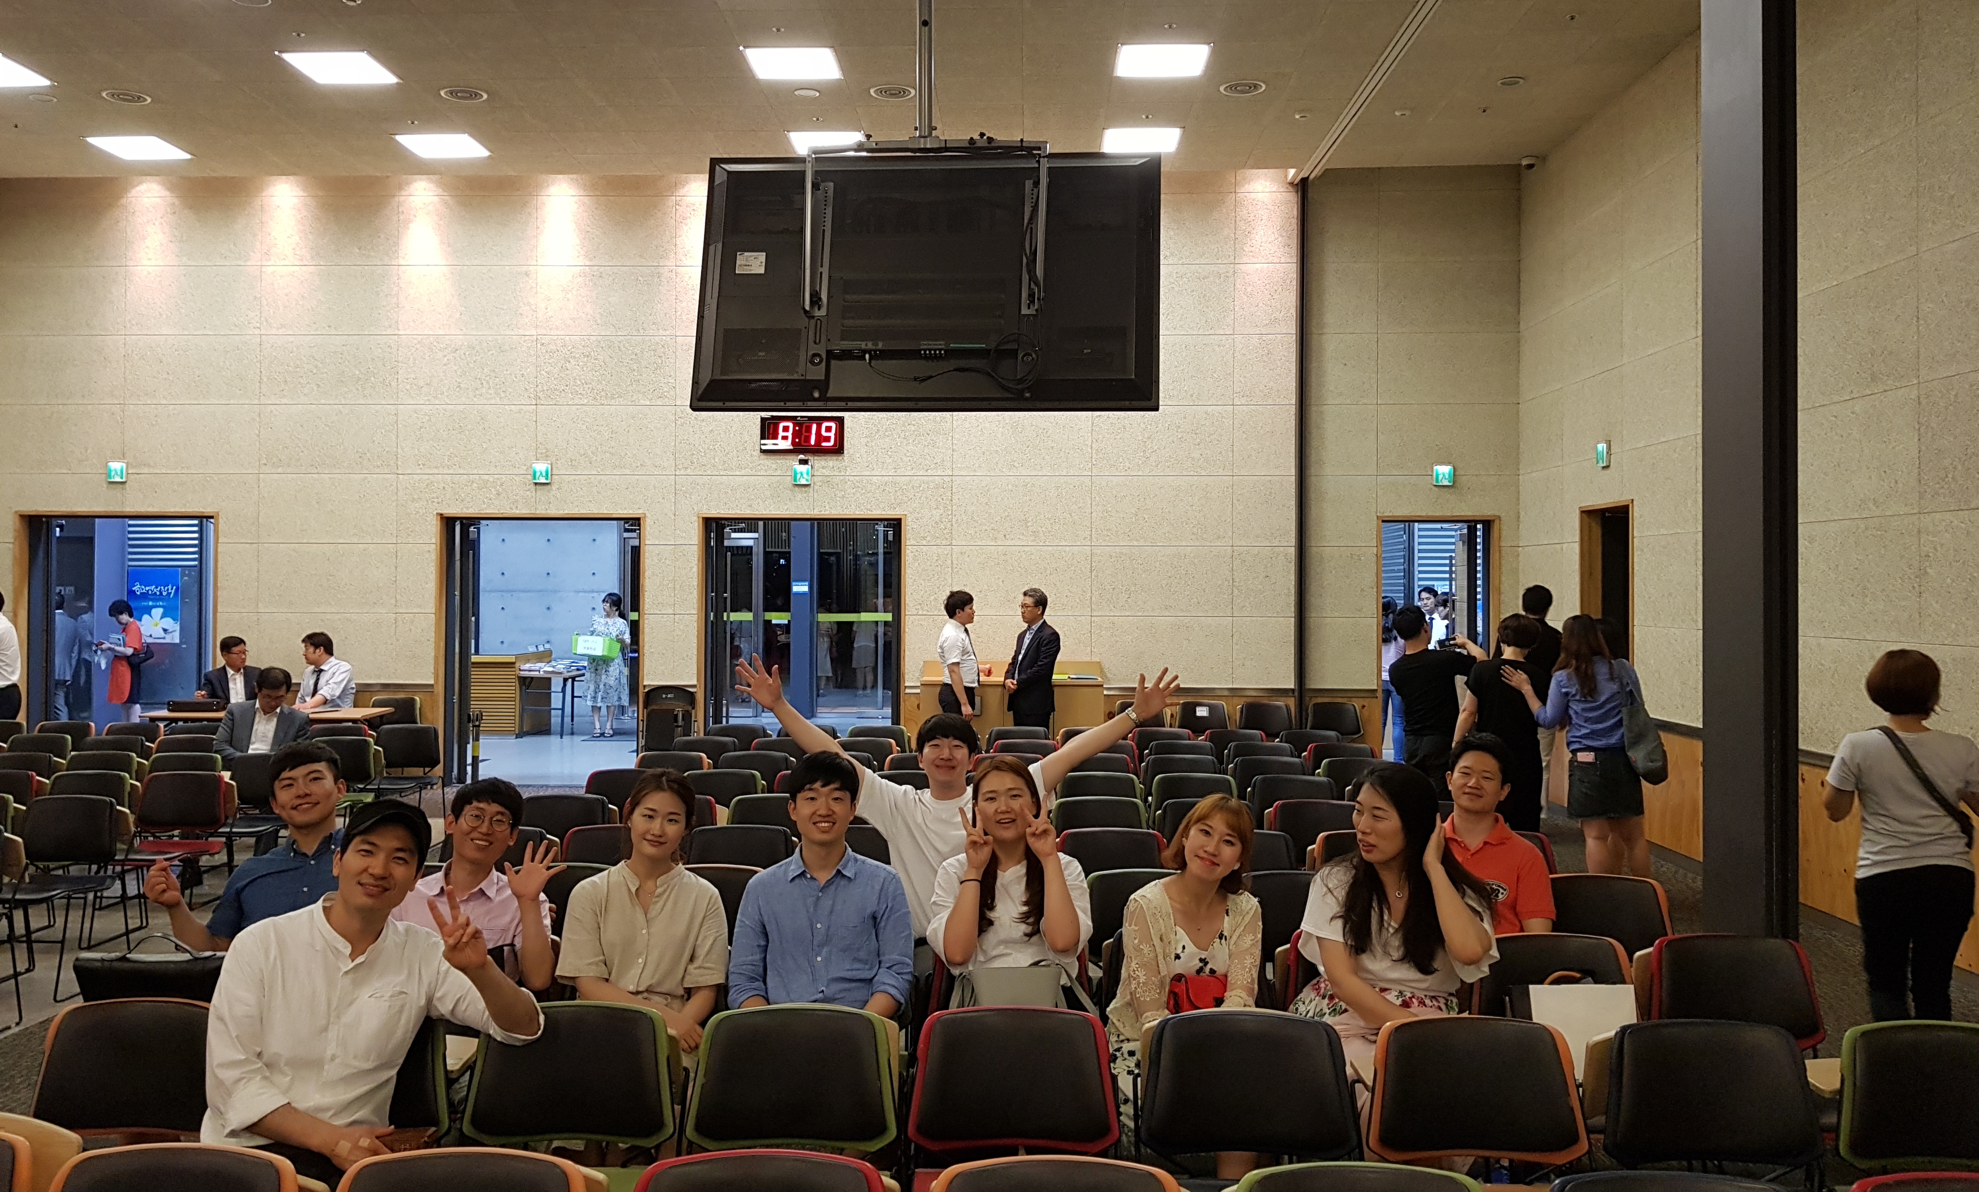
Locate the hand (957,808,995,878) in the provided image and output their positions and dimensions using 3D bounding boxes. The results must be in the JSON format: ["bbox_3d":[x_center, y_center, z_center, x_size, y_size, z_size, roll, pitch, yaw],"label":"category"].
[{"bbox_3d":[-0.032,0.604,3.640,0.090,0.170,0.070,-6,0,0],"label":"hand"}]

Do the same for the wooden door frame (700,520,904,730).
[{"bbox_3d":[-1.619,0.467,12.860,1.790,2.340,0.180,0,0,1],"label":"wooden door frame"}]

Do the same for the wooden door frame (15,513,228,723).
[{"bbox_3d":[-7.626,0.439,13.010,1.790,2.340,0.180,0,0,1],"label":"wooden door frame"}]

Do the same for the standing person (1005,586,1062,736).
[{"bbox_3d":[0.317,0.797,11.100,0.310,1.700,0.470,0,0,-37],"label":"standing person"}]

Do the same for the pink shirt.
[{"bbox_3d":[-1.370,0.944,3.950,0.460,0.470,0.290,0,0,-9],"label":"pink shirt"}]

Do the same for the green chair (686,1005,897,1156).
[{"bbox_3d":[-0.436,1.285,3.041,0.480,0.790,0.570,0,0,2],"label":"green chair"}]

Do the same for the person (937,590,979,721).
[{"bbox_3d":[-0.237,0.803,11.100,0.300,1.680,0.460,0,0,18],"label":"person"}]

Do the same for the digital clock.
[{"bbox_3d":[-1.610,-1.383,12.780,0.715,0.320,0.080,0,0,2],"label":"digital clock"}]

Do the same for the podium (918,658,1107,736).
[{"bbox_3d":[0.199,1.103,12.330,1.490,1.090,0.550,0,0,1],"label":"podium"}]

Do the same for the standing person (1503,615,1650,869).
[{"bbox_3d":[2.949,0.878,7.480,0.660,1.590,0.420,0,0,14],"label":"standing person"}]

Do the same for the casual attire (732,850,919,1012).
[{"bbox_3d":[-0.427,0.910,3.770,0.475,0.560,0.290,0,0,2],"label":"casual attire"}]

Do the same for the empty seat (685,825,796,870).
[{"bbox_3d":[-0.902,1.292,5.470,0.490,0.790,0.540,0,0,2],"label":"empty seat"}]

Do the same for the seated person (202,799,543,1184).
[{"bbox_3d":[-1.228,1.061,2.970,0.670,1.270,0.720,0,0,-14],"label":"seated person"}]

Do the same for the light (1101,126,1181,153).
[{"bbox_3d":[1.223,-3.650,11.850,0.620,0.050,0.620,0,0,2],"label":"light"}]

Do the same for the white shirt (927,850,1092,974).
[{"bbox_3d":[0.050,0.875,3.730,0.420,0.480,0.320,0,0,0],"label":"white shirt"}]

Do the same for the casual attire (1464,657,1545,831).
[{"bbox_3d":[2.660,0.830,7.700,0.430,1.000,0.280,0,0,9],"label":"casual attire"}]

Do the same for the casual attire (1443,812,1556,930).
[{"bbox_3d":[1.527,0.913,4.580,0.460,0.500,0.290,0,0,12],"label":"casual attire"}]

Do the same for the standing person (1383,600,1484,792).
[{"bbox_3d":[2.362,0.866,7.900,0.550,1.640,0.500,0,0,14],"label":"standing person"}]

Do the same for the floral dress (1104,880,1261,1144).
[{"bbox_3d":[0.489,1.039,3.730,0.420,0.640,0.520,0,0,6],"label":"floral dress"}]

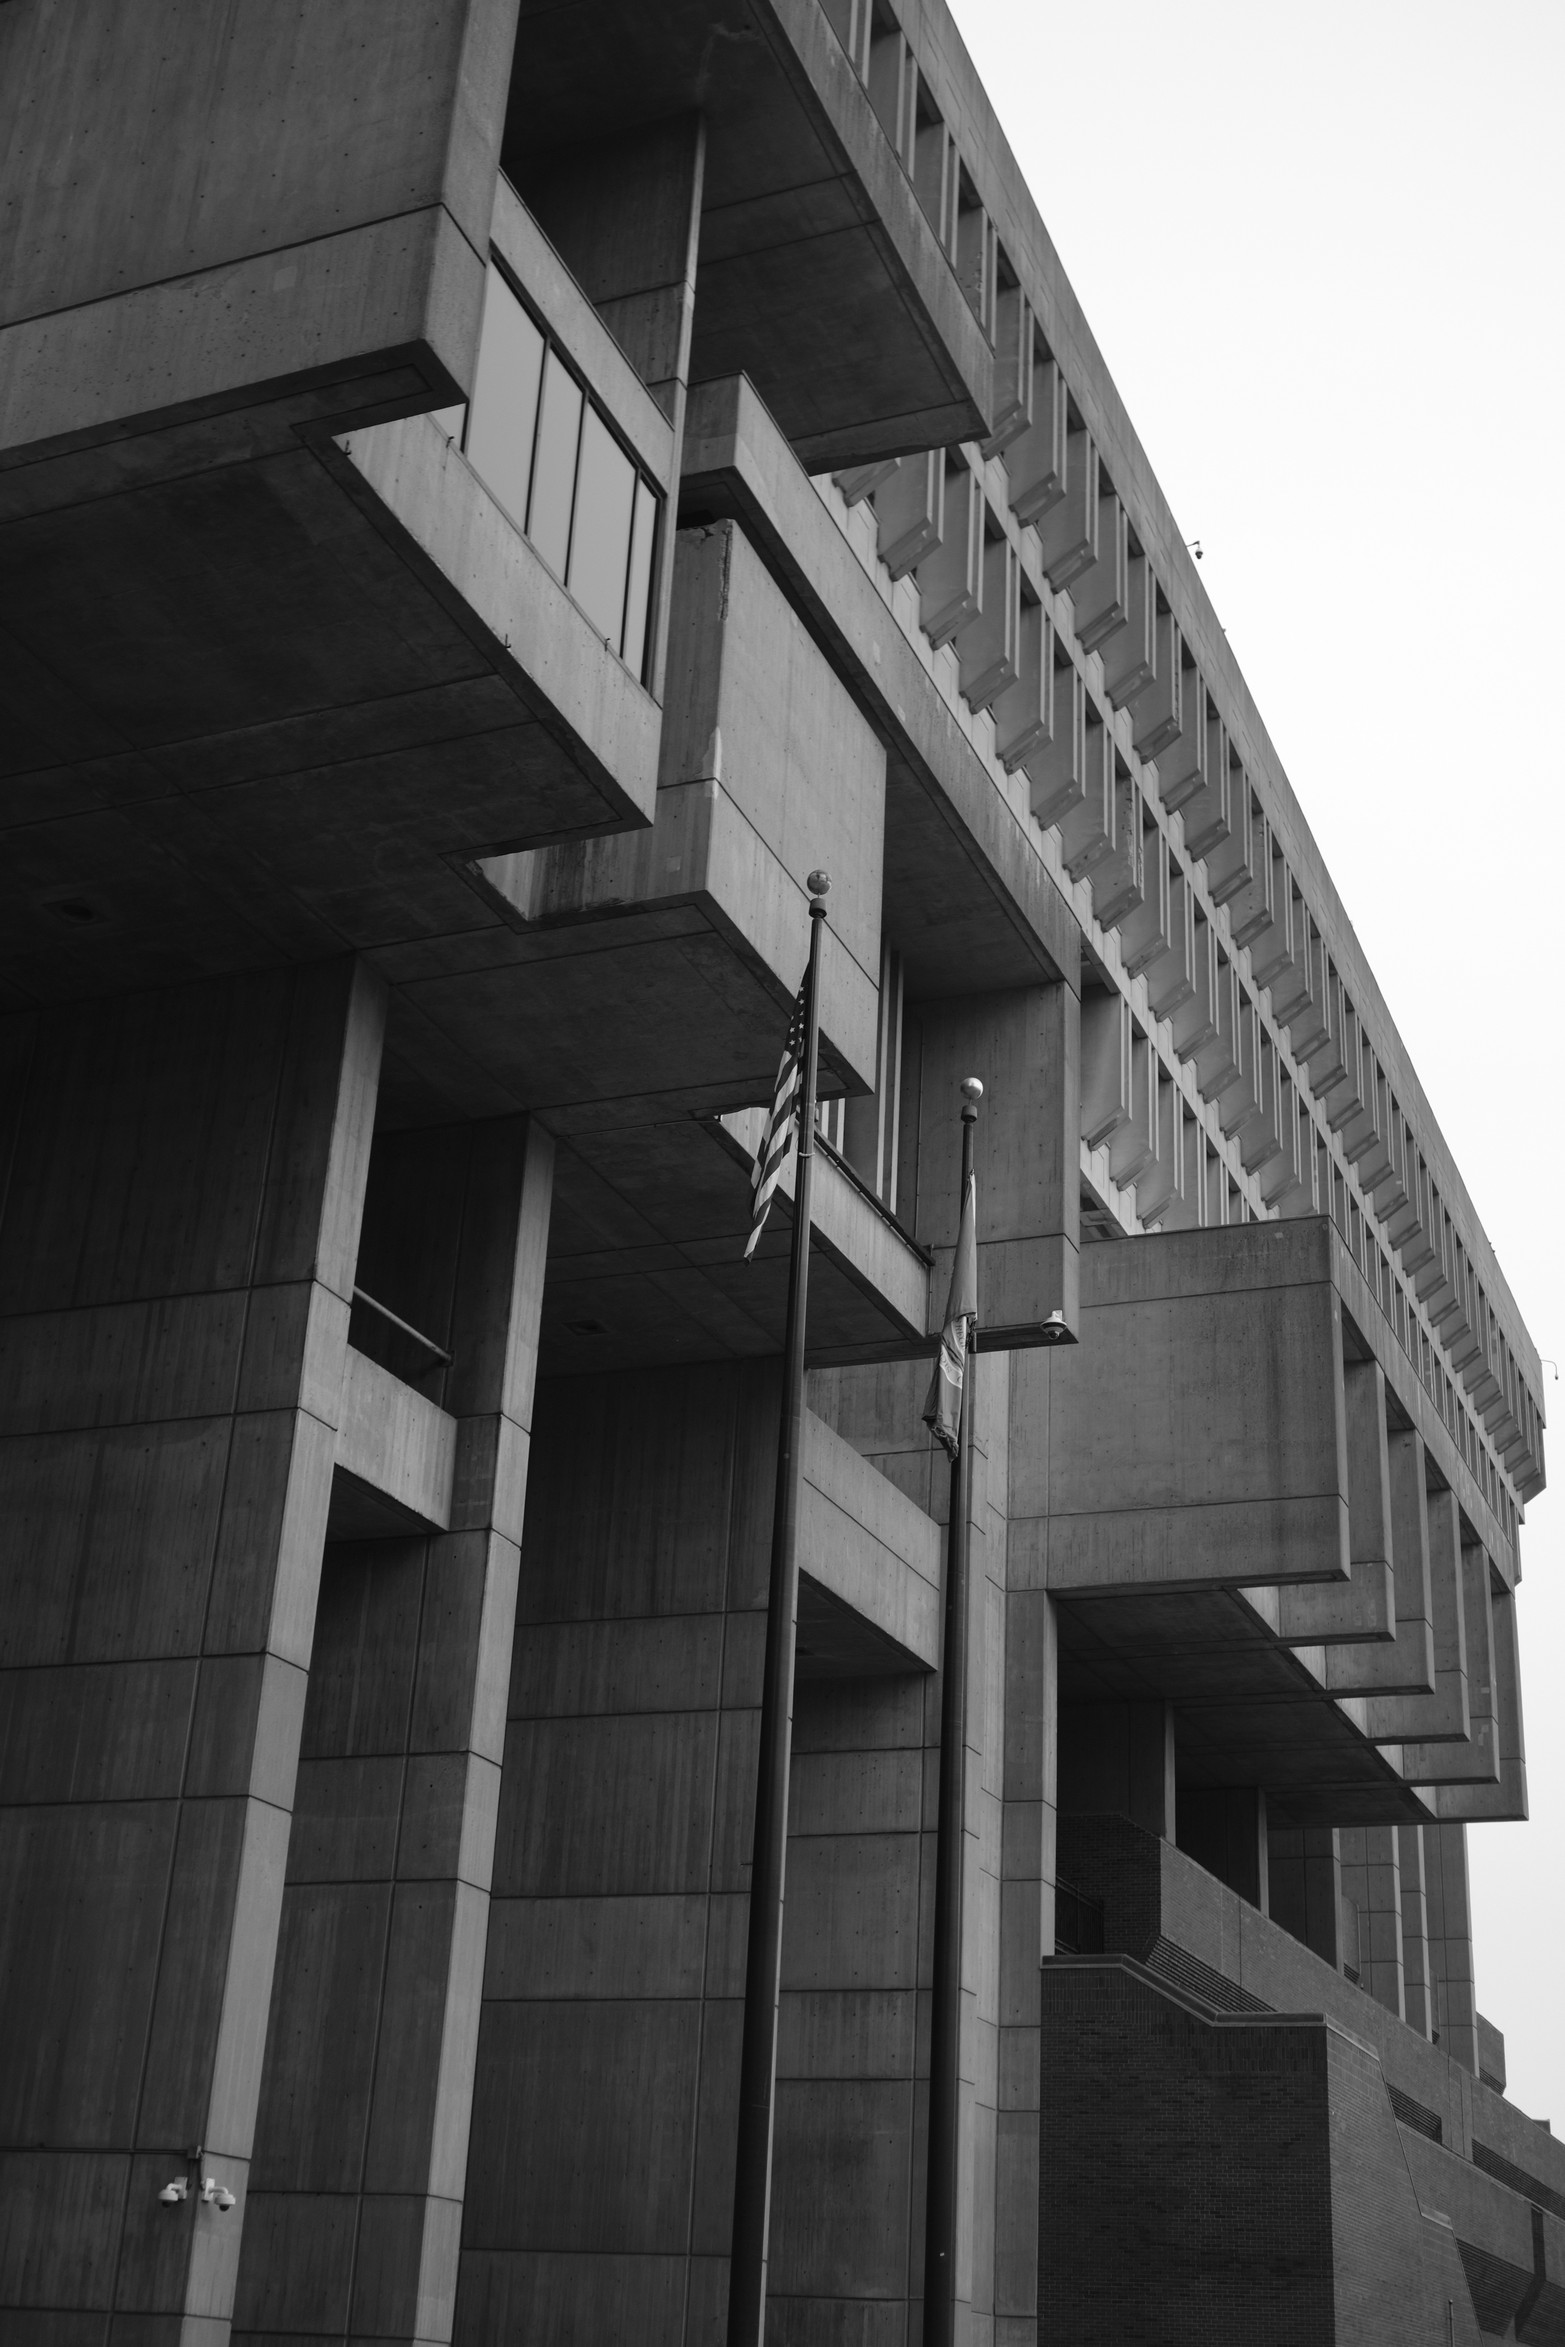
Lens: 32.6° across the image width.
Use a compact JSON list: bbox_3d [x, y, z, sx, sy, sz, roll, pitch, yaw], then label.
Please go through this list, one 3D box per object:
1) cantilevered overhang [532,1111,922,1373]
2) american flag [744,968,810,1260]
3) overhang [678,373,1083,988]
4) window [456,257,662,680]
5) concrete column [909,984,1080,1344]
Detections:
[{"bbox_3d":[-1.935,0.708,39.356,5.772,1.288,8.414,-7,-26,21],"label":"cantilevered overhang"},{"bbox_3d":[-0.022,-0.624,25.071,0.600,3.060,0.350,3,-24,1],"label":"american flag"},{"bbox_3d":[0.965,-6.088,38.560,2.664,1.465,14.308,-7,-26,21],"label":"overhang"},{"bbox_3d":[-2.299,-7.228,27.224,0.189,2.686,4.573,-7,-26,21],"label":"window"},{"bbox_3d":[3.409,-0.091,42.581,2.498,5.916,0.877,-7,-26,21],"label":"concrete column"}]

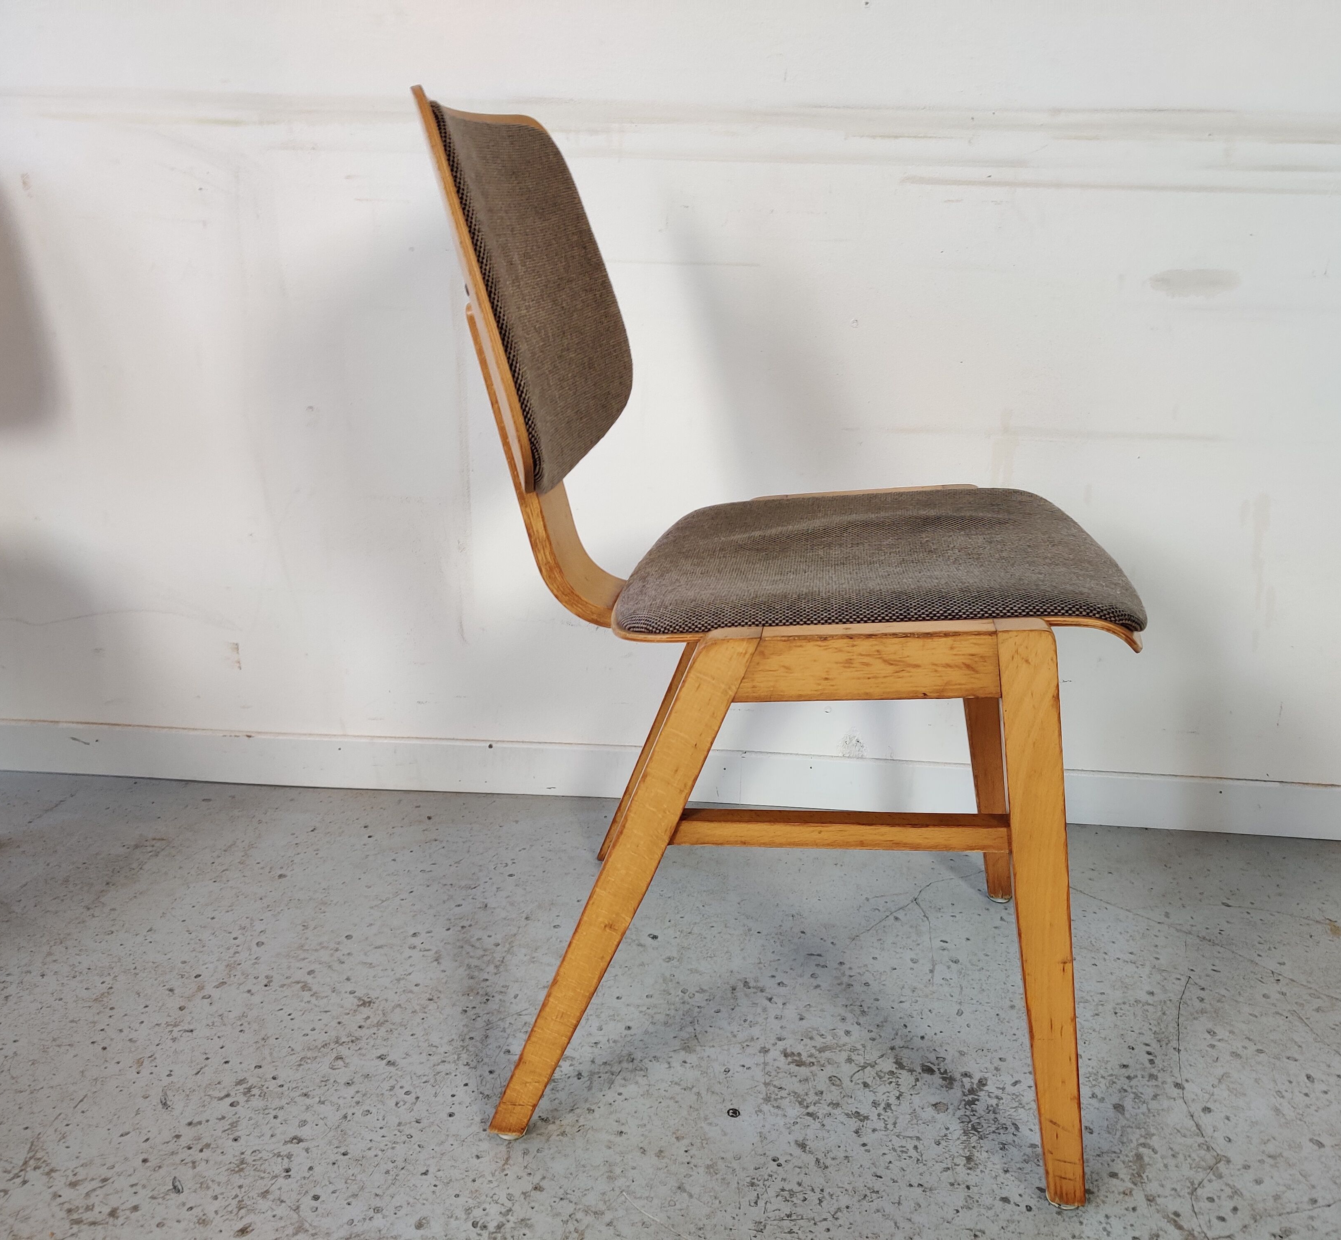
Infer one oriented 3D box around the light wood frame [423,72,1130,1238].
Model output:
[{"bbox_3d":[0.095,-0.018,1.134,0.542,0.792,0.493,4,18,7],"label":"light wood frame"}]

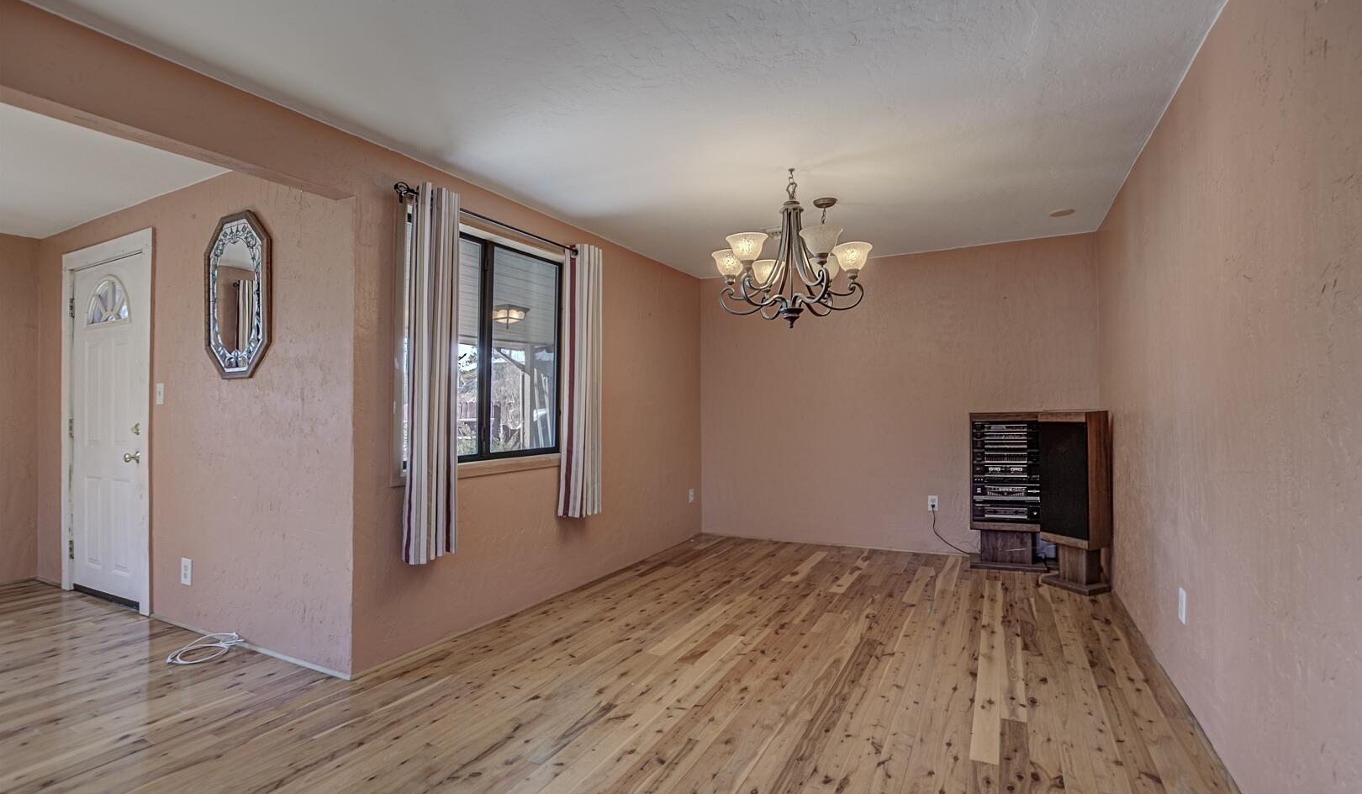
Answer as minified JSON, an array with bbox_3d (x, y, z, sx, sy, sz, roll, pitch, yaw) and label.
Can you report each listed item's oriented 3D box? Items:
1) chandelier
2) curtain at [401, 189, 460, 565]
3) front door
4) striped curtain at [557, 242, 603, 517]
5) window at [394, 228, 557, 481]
[{"bbox_3d":[0.551,-0.735,2.805,0.790,0.788,0.773,0,-1,0],"label":"chandelier"},{"bbox_3d":[-1.167,-0.117,2.664,0.126,1.744,0.252,-1,-1,30],"label":"curtain"},{"bbox_3d":[-3.538,0.183,3.521,0.928,2.033,0.050,-1,-1,26],"label":"front door"},{"bbox_3d":[-0.623,-0.106,3.606,0.126,1.740,0.321,-1,-1,30],"label":"striped curtain"},{"bbox_3d":[-1.035,-0.267,3.126,0.103,1.271,1.122,-1,-1,30],"label":"window"}]

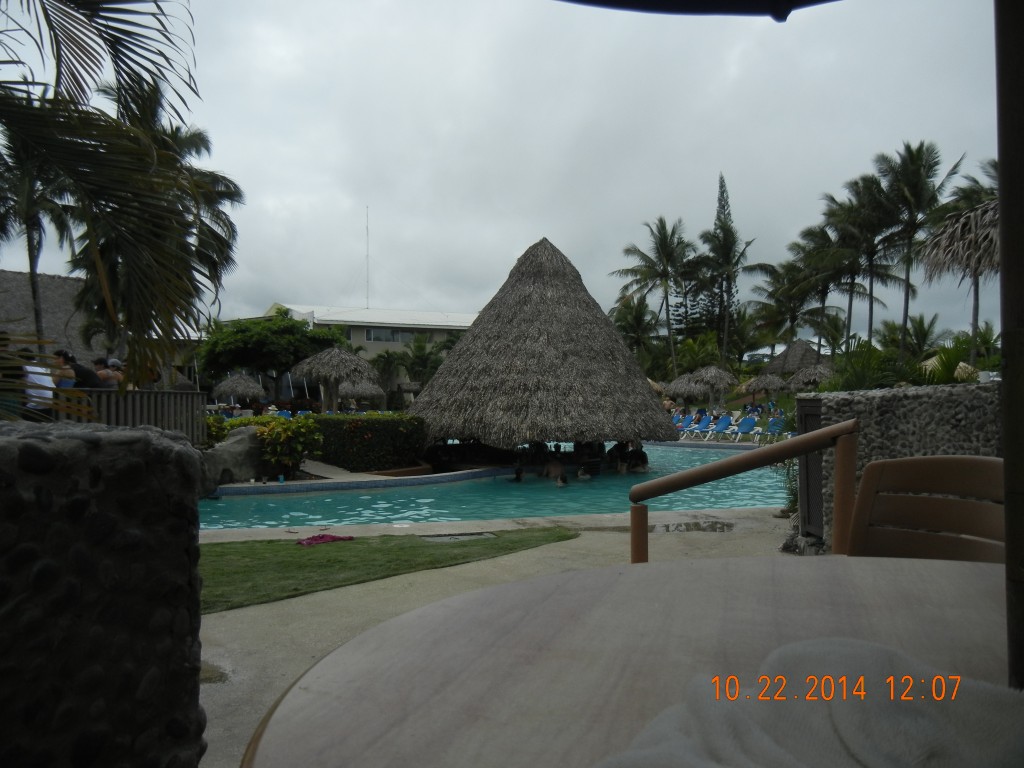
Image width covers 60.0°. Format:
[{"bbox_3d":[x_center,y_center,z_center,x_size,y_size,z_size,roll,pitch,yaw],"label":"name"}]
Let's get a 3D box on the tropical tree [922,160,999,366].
[{"bbox_3d":[24.075,-5.416,46.000,5.200,12.200,5.200,0,-1,0],"label":"tropical tree"}]

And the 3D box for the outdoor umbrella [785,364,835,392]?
[{"bbox_3d":[18.866,0.177,56.000,2.966,2.814,3.000,0,0,0],"label":"outdoor umbrella"}]

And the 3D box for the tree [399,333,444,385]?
[{"bbox_3d":[-5.684,-0.417,57.000,3.600,5.700,3.600,0,-1,0],"label":"tree"}]

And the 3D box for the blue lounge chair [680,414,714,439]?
[{"bbox_3d":[7.212,1.696,34.600,0.700,0.980,1.750,-1,-1,39],"label":"blue lounge chair"}]

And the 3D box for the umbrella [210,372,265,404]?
[{"bbox_3d":[-14.176,0.881,46.000,2.800,2.900,2.800,0,-1,0],"label":"umbrella"}]

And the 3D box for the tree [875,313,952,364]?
[{"bbox_3d":[24.429,-1.403,54.000,4.746,5.895,4.700,0,0,0],"label":"tree"}]

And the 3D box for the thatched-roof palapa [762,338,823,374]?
[{"bbox_3d":[25.645,-1.487,80.000,6.400,5.200,6.400,0,-1,0],"label":"thatched-roof palapa"}]

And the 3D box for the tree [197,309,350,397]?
[{"bbox_3d":[-13.915,-0.967,52.000,9.000,6.700,8.000,0,-1,0],"label":"tree"}]

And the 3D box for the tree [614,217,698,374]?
[{"bbox_3d":[9.634,-4.785,60.000,5.679,13.077,5.600,0,0,0],"label":"tree"}]

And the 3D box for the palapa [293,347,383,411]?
[{"bbox_3d":[-5.735,0.426,29.000,3.006,3.303,3.000,0,0,0],"label":"palapa"}]

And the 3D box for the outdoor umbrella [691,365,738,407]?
[{"bbox_3d":[10.496,0.570,46.000,2.600,3.000,2.600,0,-1,0],"label":"outdoor umbrella"}]

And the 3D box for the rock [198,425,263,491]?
[{"bbox_3d":[-5.669,1.491,18.000,1.450,1.400,1.150,0,0,-11],"label":"rock"}]

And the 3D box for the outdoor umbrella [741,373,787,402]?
[{"bbox_3d":[17.104,0.502,60.000,2.907,2.423,2.850,0,0,0],"label":"outdoor umbrella"}]

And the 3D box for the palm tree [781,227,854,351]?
[{"bbox_3d":[20.586,-4.699,60.000,5.000,12.200,5.000,0,-1,0],"label":"palm tree"}]

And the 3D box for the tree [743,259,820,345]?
[{"bbox_3d":[17.612,-3.366,58.000,4.836,9.933,5.000,0,0,0],"label":"tree"}]

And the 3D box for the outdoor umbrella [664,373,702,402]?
[{"bbox_3d":[9.446,0.808,47.500,2.600,2.800,2.600,0,-1,0],"label":"outdoor umbrella"}]

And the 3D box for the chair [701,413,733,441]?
[{"bbox_3d":[7.834,1.705,34.000,0.700,0.980,1.750,-1,-1,39],"label":"chair"}]

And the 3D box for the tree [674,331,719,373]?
[{"bbox_3d":[12.473,-1.039,60.000,2.975,5.155,3.000,0,0,0],"label":"tree"}]

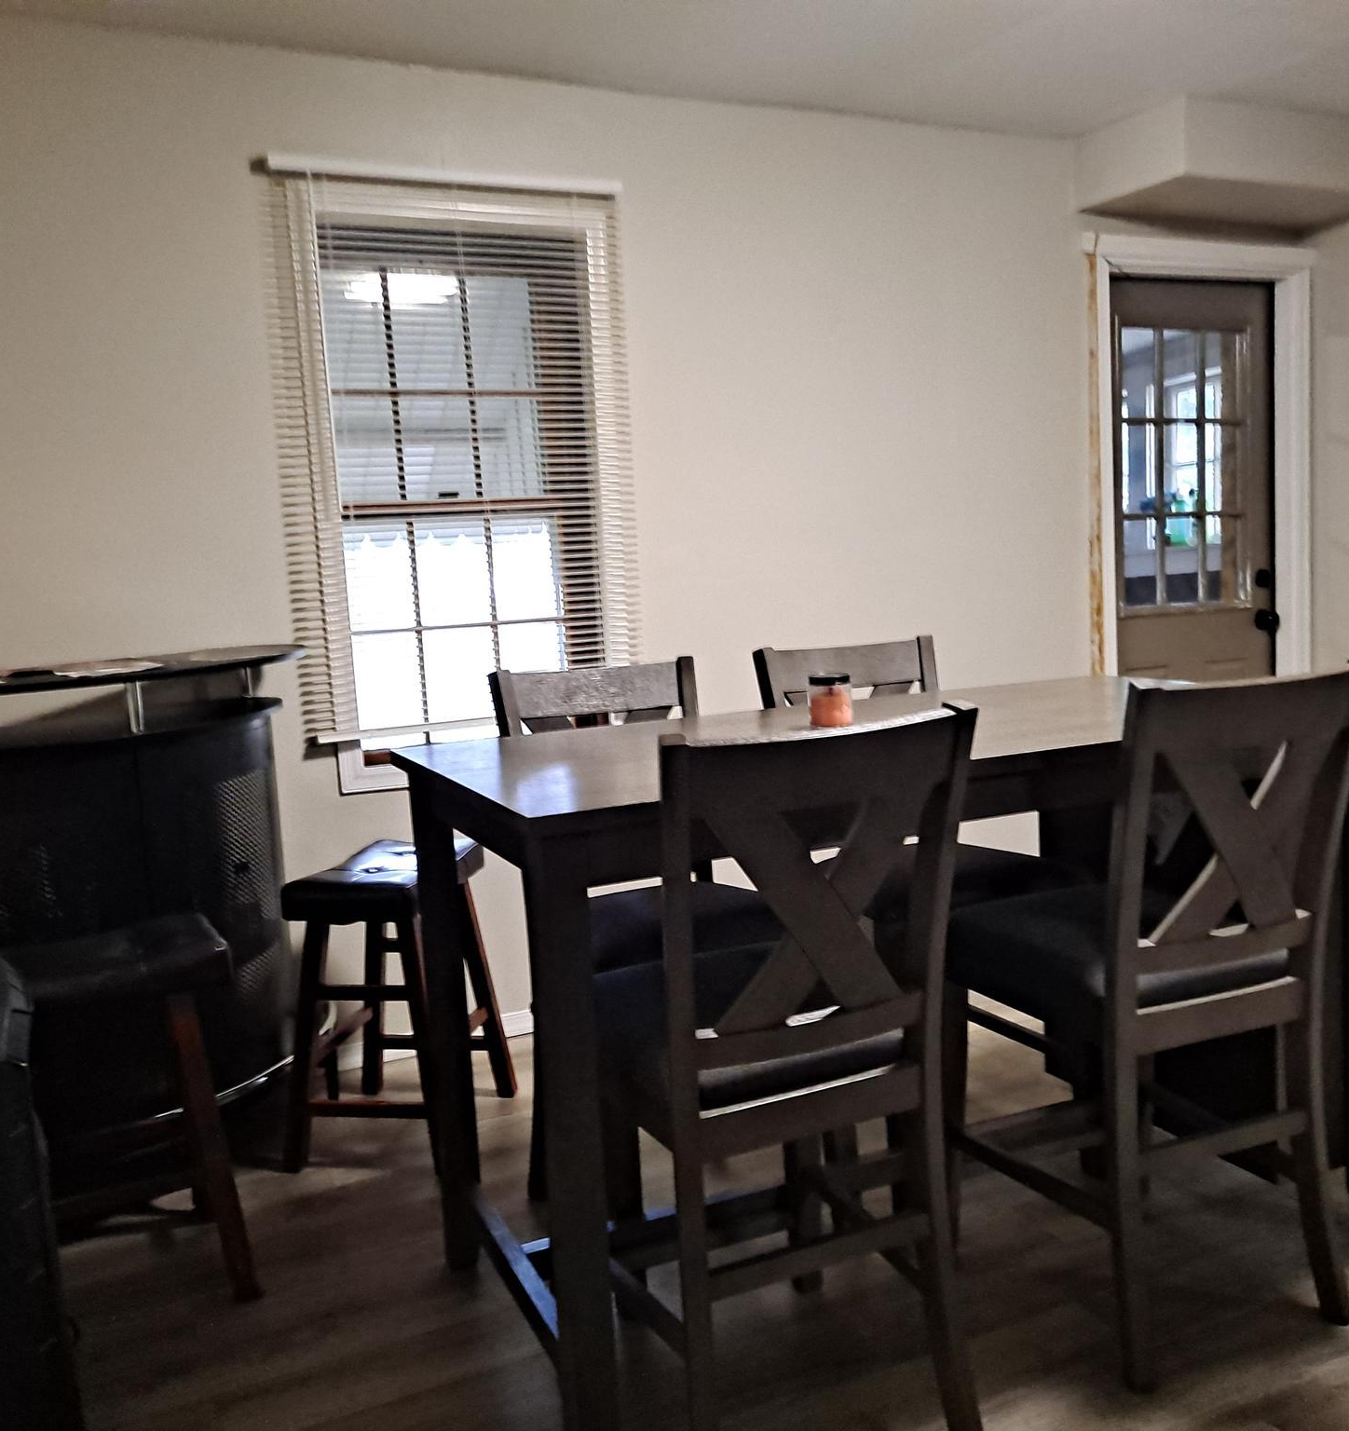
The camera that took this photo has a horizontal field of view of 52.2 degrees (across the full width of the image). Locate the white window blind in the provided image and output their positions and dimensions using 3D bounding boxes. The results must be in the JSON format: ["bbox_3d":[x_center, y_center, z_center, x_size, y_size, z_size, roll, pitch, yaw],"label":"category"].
[{"bbox_3d":[-0.501,-0.565,3.430,0.830,1.444,0.110,-6,8,-26],"label":"white window blind"}]

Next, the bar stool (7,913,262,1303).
[{"bbox_3d":[-1.009,0.711,2.420,0.455,0.610,0.360,-6,8,-26],"label":"bar stool"}]

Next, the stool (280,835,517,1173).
[{"bbox_3d":[-0.615,0.618,3.026,0.365,0.610,0.455,-1,7,13],"label":"stool"}]

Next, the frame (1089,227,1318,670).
[{"bbox_3d":[1.759,-0.472,4.645,1.022,2.147,0.120,-6,8,-26],"label":"frame"}]

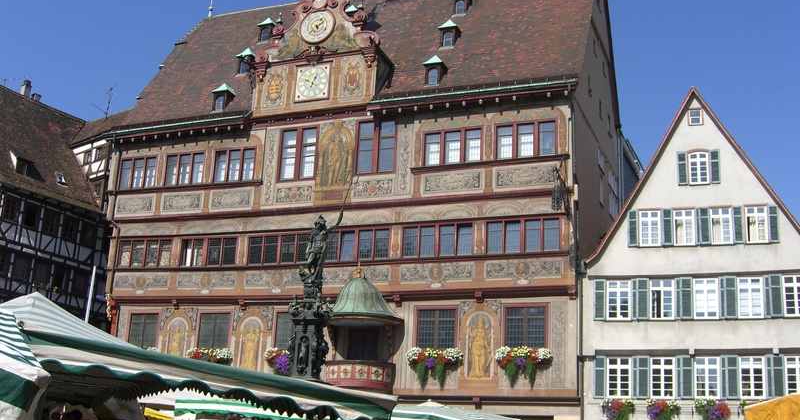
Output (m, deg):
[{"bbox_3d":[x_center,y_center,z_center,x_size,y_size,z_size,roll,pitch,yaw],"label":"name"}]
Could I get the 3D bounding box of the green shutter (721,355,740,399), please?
[{"bbox_3d":[11.367,5.739,30.226,0.631,1.515,0.080,-4,-18,24],"label":"green shutter"}]

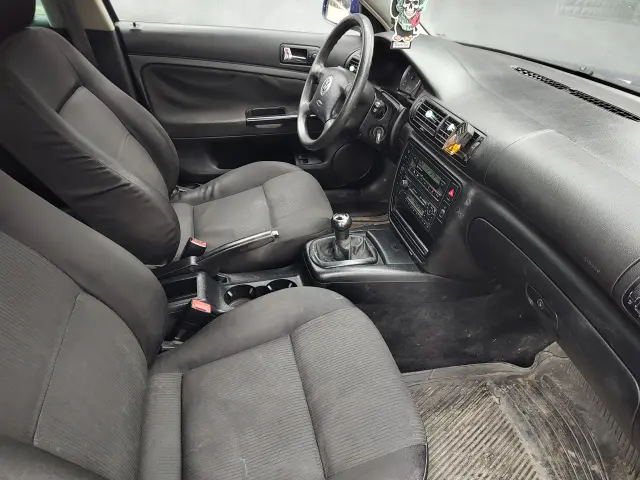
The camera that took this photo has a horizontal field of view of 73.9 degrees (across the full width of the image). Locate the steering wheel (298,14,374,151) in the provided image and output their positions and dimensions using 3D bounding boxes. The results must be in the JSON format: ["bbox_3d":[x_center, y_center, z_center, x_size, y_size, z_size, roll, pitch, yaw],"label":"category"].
[{"bbox_3d":[0.050,-0.437,1.211,0.090,0.380,0.380,14,28,-26],"label":"steering wheel"}]

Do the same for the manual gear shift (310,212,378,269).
[{"bbox_3d":[0.066,-0.023,1.046,0.150,0.125,0.130,-5,35,-14],"label":"manual gear shift"}]

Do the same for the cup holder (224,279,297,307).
[{"bbox_3d":[-0.135,0.146,1.018,0.185,0.060,0.085,-5,35,-14],"label":"cup holder"}]

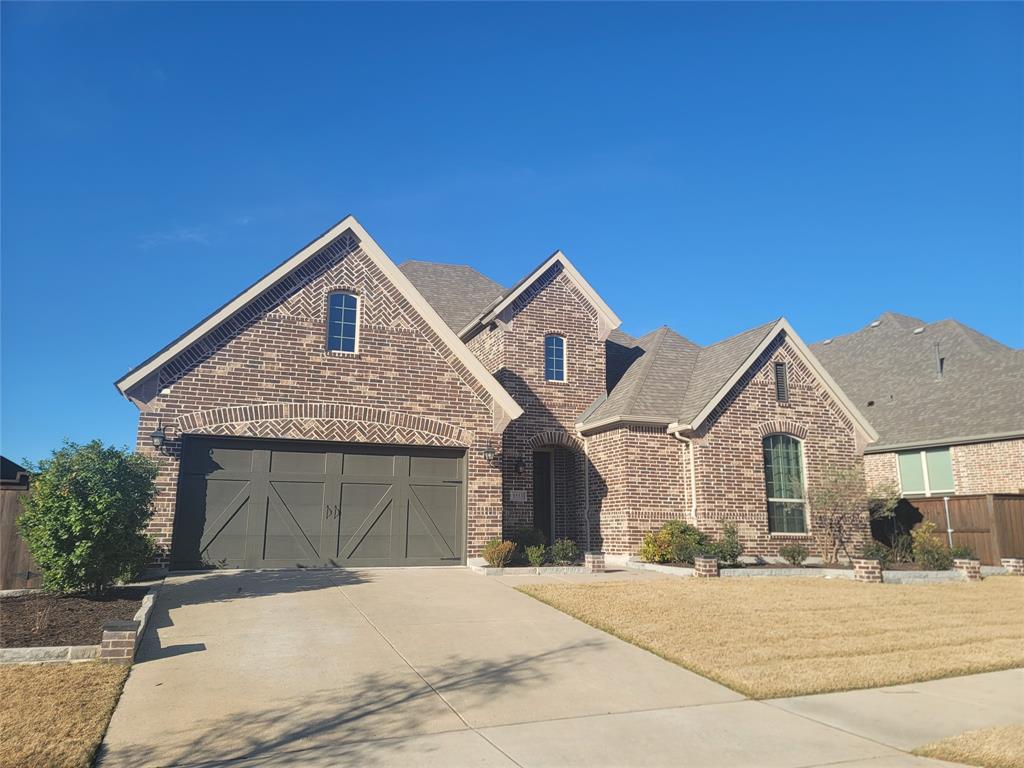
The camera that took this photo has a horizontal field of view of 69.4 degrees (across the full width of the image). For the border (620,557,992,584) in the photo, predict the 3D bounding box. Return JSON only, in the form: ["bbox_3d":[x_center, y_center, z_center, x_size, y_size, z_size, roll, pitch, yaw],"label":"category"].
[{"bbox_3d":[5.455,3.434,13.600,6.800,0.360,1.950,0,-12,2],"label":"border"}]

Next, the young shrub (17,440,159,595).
[{"bbox_3d":[-5.425,1.706,9.450,1.680,1.870,1.630,5,-12,-21],"label":"young shrub"}]

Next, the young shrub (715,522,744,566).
[{"bbox_3d":[4.235,3.125,14.400,0.561,0.840,0.544,5,-12,-21],"label":"young shrub"}]

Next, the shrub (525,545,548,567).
[{"bbox_3d":[0.434,3.038,13.100,0.408,0.382,0.396,0,-12,0],"label":"shrub"}]

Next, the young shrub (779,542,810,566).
[{"bbox_3d":[5.730,3.458,15.000,0.623,0.477,0.604,5,-12,-21],"label":"young shrub"}]

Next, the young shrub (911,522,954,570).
[{"bbox_3d":[7.676,2.967,13.500,0.771,0.859,0.748,5,-12,-21],"label":"young shrub"}]

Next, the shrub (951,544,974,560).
[{"bbox_3d":[8.833,3.363,14.500,0.527,0.423,0.511,5,-12,-21],"label":"shrub"}]

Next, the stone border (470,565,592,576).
[{"bbox_3d":[0.334,3.287,13.103,2.050,0.150,0.880,5,-12,-21],"label":"stone border"}]

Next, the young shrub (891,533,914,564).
[{"bbox_3d":[7.974,3.359,15.100,0.518,0.641,0.502,5,-12,-21],"label":"young shrub"}]

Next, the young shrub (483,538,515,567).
[{"bbox_3d":[-0.219,2.968,12.950,0.572,0.515,0.554,0,-12,0],"label":"young shrub"}]

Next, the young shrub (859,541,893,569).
[{"bbox_3d":[7.127,3.343,14.500,0.640,0.538,0.621,5,-12,-21],"label":"young shrub"}]

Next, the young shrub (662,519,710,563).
[{"bbox_3d":[3.327,2.984,14.100,0.879,0.822,0.852,0,-12,0],"label":"young shrub"}]

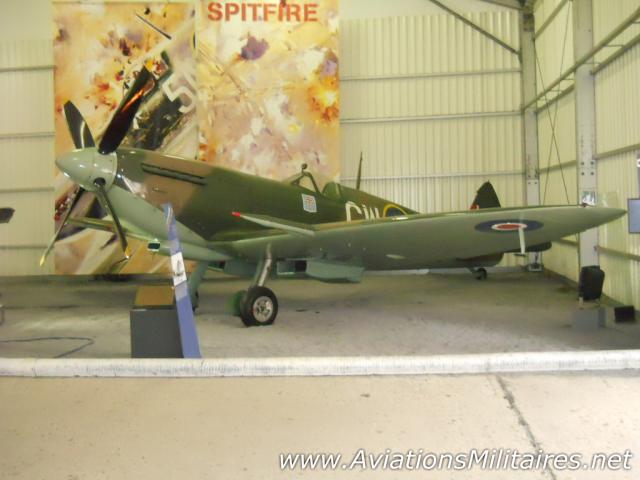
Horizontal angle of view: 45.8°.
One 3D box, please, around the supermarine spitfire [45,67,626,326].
[{"bbox_3d":[0.289,-0.658,12.251,9.400,3.350,11.200,-4,3,-43],"label":"supermarine spitfire"}]

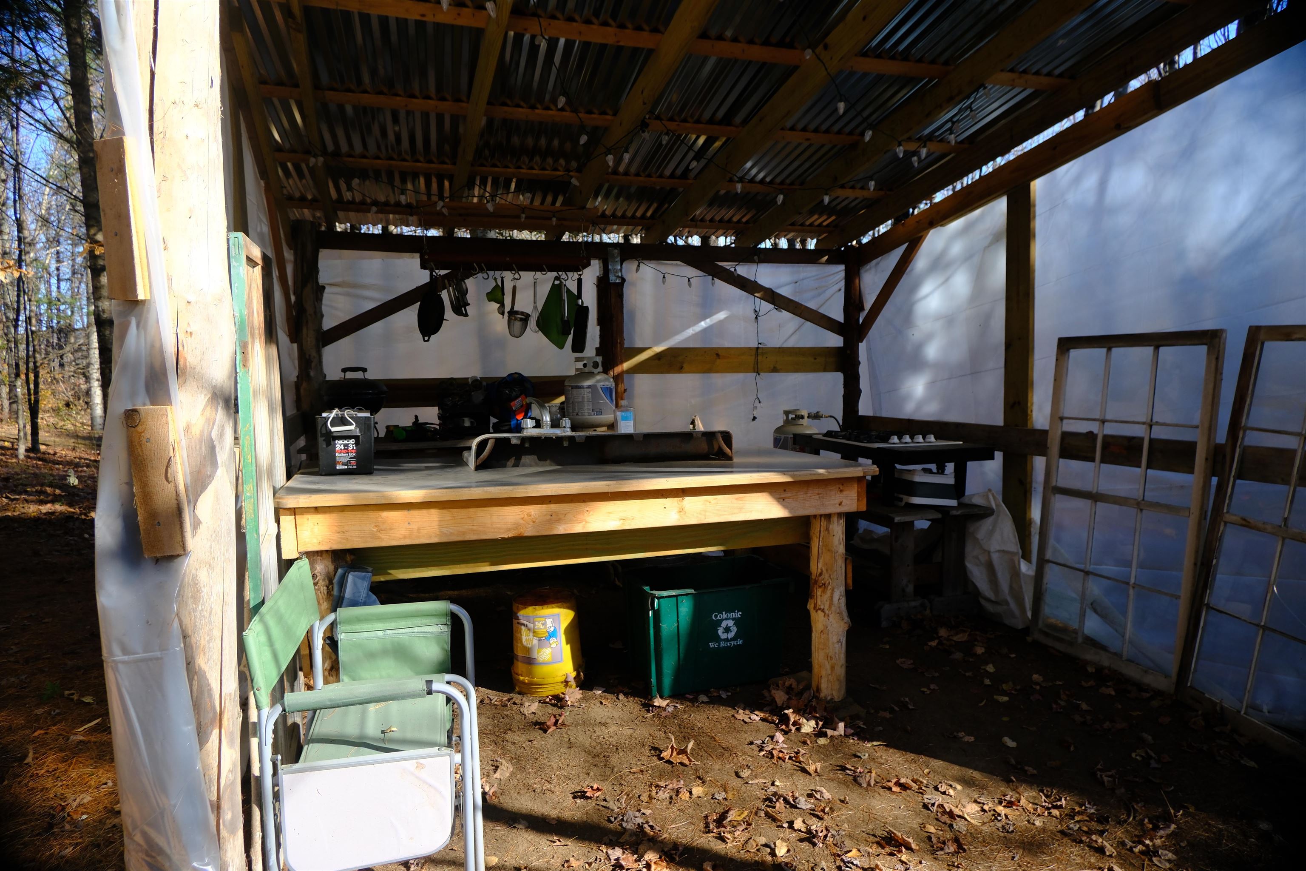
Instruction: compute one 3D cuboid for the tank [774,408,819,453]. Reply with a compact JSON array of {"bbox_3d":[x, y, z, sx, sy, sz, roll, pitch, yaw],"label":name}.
[{"bbox_3d":[0.992,0.049,5.750,0.310,0.457,0.310,-1,4,0],"label":"tank"}]

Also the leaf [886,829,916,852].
[{"bbox_3d":[0.676,1.102,2.280,0.080,0.035,0.065,-1,4,0],"label":"leaf"}]

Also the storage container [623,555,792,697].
[{"bbox_3d":[0.236,0.816,3.604,0.610,0.435,0.430,-2,4,-18],"label":"storage container"}]

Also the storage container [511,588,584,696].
[{"bbox_3d":[-0.424,0.858,3.513,0.305,0.370,0.305,-1,4,0],"label":"storage container"}]

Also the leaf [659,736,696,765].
[{"bbox_3d":[0.084,1.063,2.818,0.120,0.055,0.100,-1,4,0],"label":"leaf"}]

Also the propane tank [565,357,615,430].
[{"bbox_3d":[-0.387,-0.255,5.150,0.311,0.457,0.311,-1,4,0],"label":"propane tank"}]

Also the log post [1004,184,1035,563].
[{"bbox_3d":[1.986,-0.209,4.560,0.050,2.285,0.180,-2,4,-18],"label":"log post"}]

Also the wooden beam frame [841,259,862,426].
[{"bbox_3d":[1.458,-0.239,6.138,0.130,2.139,0.130,-2,4,-18],"label":"wooden beam frame"}]

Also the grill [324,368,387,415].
[{"bbox_3d":[-1.678,-0.187,4.700,0.365,0.390,0.365,-1,4,0],"label":"grill"}]

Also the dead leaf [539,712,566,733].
[{"bbox_3d":[-0.373,1.058,3.089,0.100,0.040,0.080,-1,4,0],"label":"dead leaf"}]

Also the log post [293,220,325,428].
[{"bbox_3d":[-2.043,-0.157,5.037,0.165,2.229,0.165,-2,4,-18],"label":"log post"}]

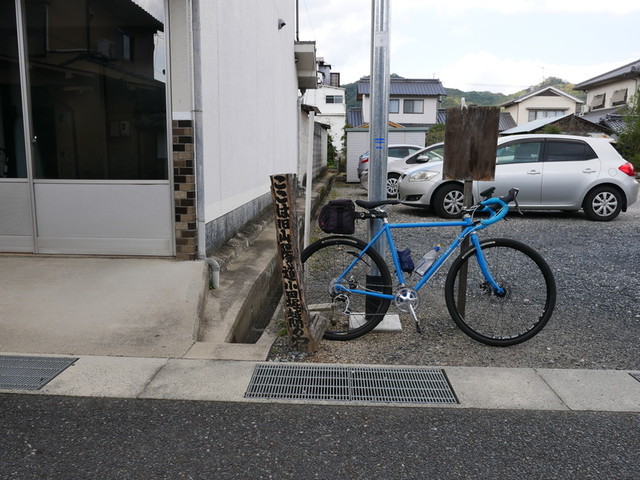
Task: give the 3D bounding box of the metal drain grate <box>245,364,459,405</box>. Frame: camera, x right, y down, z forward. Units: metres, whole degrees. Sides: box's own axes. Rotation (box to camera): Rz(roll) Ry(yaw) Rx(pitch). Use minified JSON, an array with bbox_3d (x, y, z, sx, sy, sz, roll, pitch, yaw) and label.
[{"bbox_3d":[0.157,0.757,2.671,1.025,0.040,0.405,1,9,2],"label":"metal drain grate"}]

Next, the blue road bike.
[{"bbox_3d":[0.636,0.170,3.336,1.700,1.000,0.460,1,0,6],"label":"blue road bike"}]

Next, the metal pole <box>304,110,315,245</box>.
[{"bbox_3d":[-0.101,-0.404,4.872,0.050,1.582,0.050,3,8,0],"label":"metal pole"}]

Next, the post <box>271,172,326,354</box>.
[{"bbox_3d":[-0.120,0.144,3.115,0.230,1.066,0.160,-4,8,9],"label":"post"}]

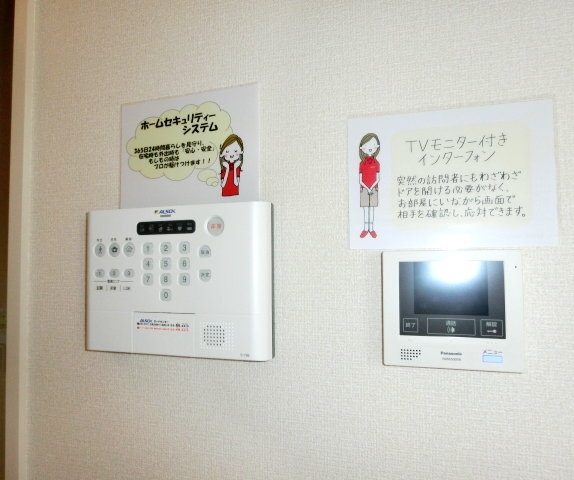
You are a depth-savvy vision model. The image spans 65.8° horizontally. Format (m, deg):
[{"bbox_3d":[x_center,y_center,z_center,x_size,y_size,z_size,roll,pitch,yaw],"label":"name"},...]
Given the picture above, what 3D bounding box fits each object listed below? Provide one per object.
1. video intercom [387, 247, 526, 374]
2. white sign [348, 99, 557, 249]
[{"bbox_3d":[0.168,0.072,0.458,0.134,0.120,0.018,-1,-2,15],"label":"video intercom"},{"bbox_3d":[0.170,-0.066,0.470,0.209,0.150,0.004,-1,-2,15],"label":"white sign"}]

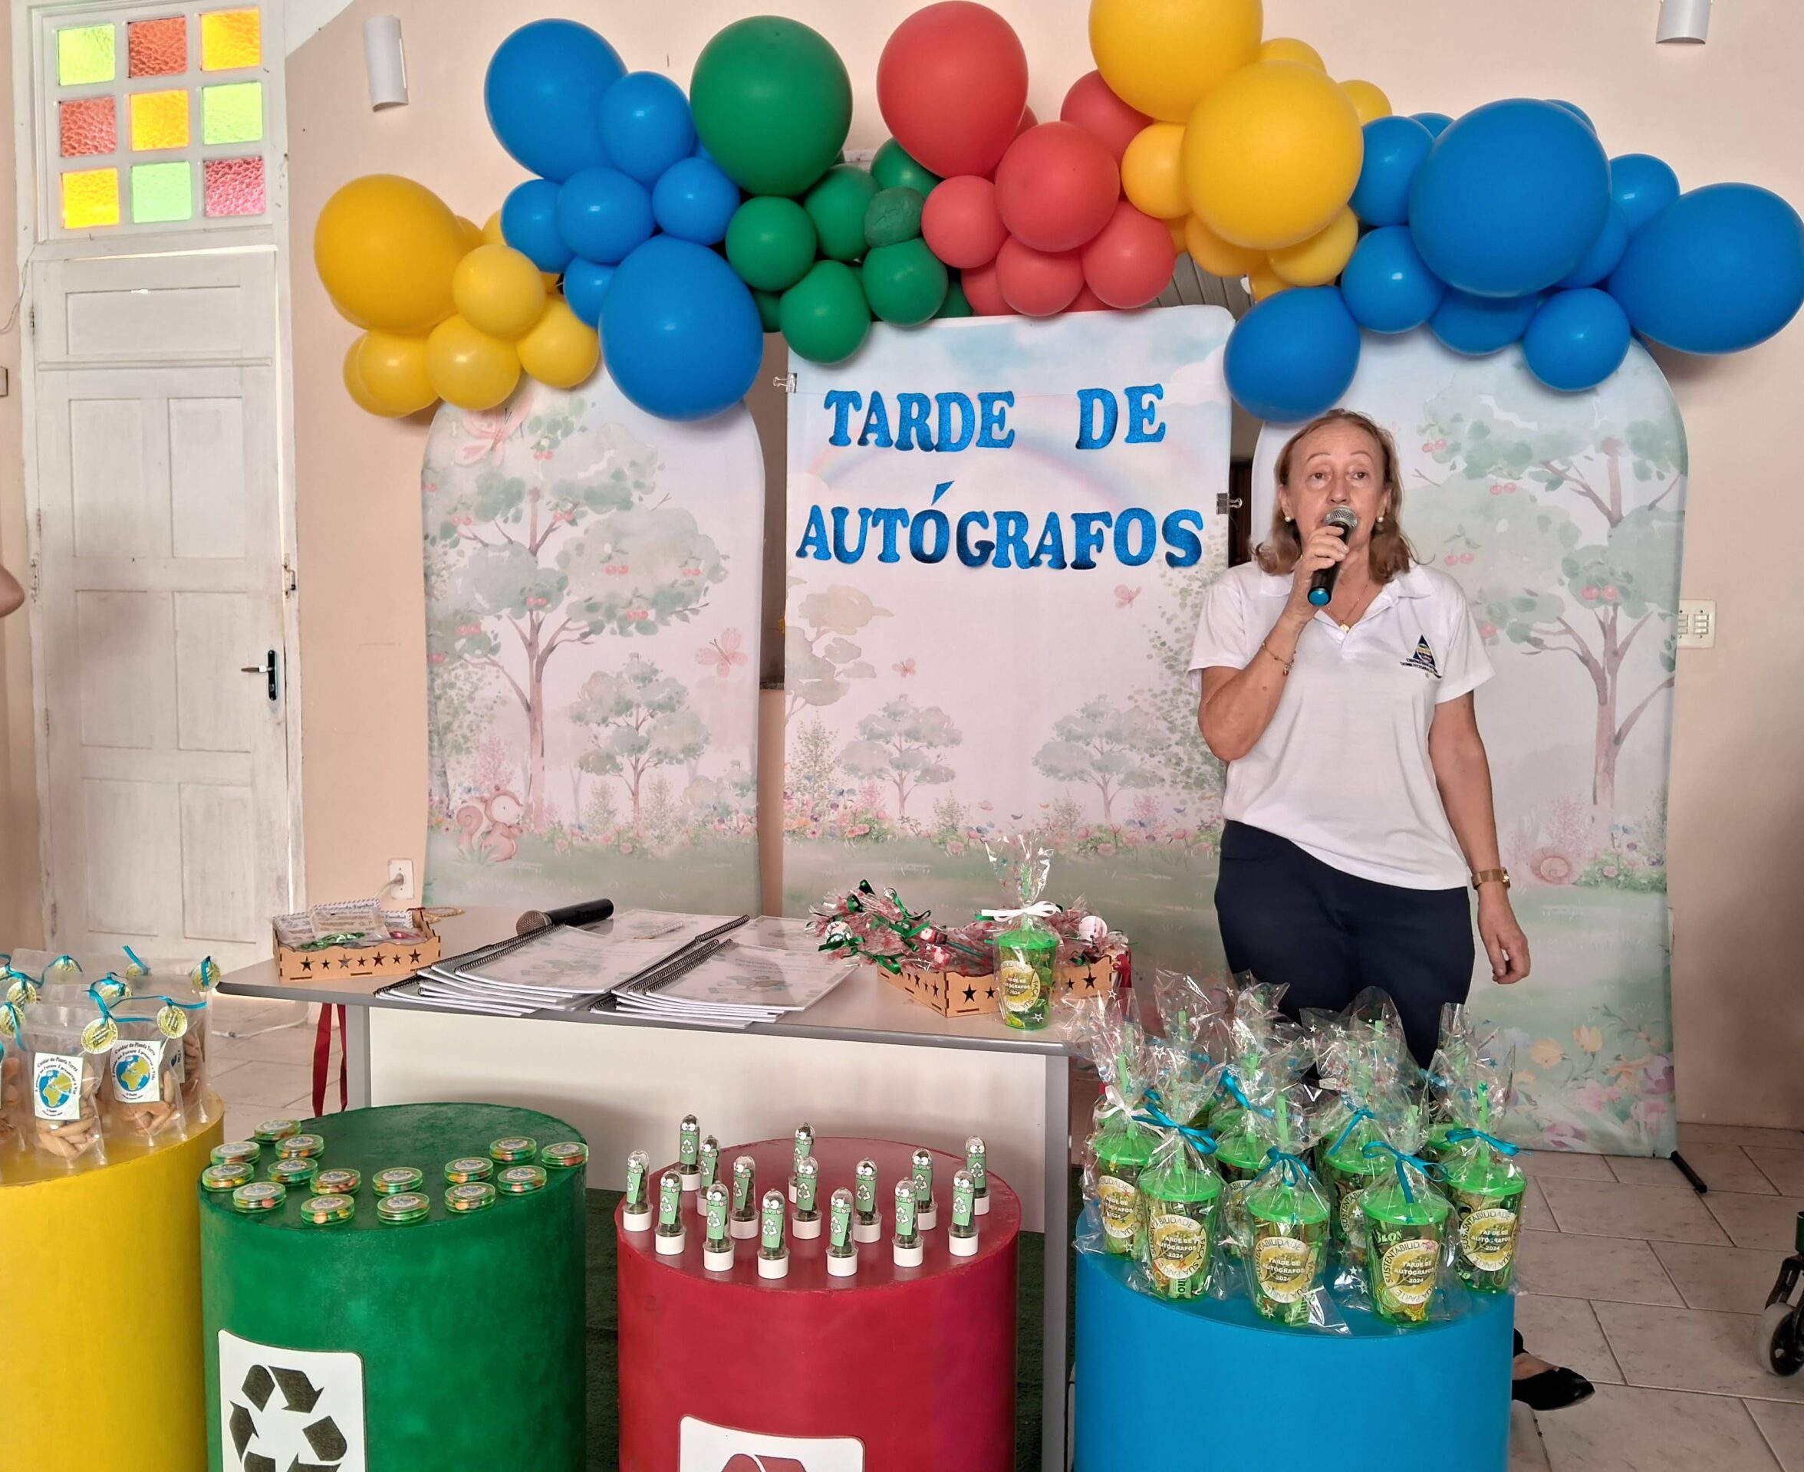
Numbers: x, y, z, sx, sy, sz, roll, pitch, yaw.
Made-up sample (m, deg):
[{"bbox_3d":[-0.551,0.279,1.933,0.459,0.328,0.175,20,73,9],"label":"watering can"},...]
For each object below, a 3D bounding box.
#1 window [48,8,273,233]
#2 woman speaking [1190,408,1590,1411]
[{"bbox_3d":[-2.371,-1.957,4.699,0.865,0.643,0.050,1,4,15],"label":"window"},{"bbox_3d":[0.813,0.264,2.498,0.590,1.600,0.380,1,4,15],"label":"woman speaking"}]

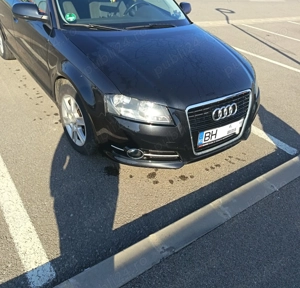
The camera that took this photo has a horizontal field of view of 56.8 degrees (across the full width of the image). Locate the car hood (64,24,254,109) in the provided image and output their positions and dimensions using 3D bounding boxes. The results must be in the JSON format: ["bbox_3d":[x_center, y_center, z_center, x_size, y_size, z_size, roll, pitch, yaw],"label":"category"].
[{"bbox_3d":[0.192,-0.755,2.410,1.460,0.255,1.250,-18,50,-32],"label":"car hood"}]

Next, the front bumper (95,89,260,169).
[{"bbox_3d":[0.437,-0.202,2.318,1.740,0.530,0.500,-18,42,-32],"label":"front bumper"}]

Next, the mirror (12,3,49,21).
[{"bbox_3d":[-1.031,-1.147,2.395,0.255,0.145,0.150,-18,42,-32],"label":"mirror"}]

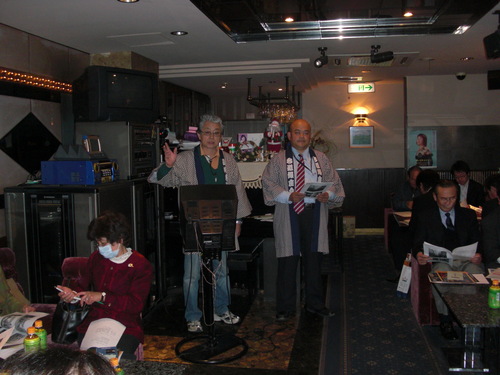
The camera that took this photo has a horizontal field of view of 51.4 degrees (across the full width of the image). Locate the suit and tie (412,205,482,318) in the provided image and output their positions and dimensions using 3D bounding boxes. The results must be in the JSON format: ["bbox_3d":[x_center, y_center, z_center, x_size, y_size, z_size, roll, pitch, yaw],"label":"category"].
[{"bbox_3d":[1.599,0.552,4.233,0.560,0.810,0.640,0,5,10],"label":"suit and tie"}]

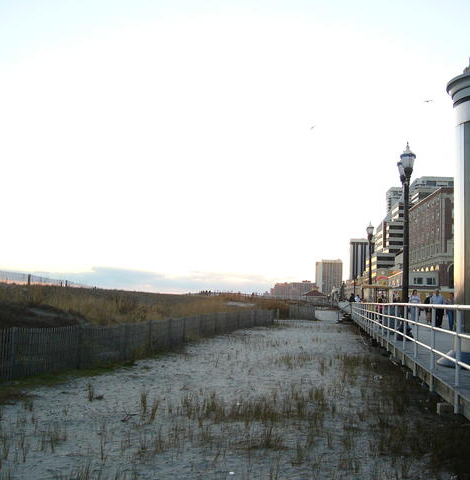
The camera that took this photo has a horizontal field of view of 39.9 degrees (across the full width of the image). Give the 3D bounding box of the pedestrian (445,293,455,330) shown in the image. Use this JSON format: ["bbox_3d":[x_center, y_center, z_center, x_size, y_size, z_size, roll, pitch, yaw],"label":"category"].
[{"bbox_3d":[9.117,3.025,27.275,0.480,1.570,0.360,-1,-6,33],"label":"pedestrian"}]

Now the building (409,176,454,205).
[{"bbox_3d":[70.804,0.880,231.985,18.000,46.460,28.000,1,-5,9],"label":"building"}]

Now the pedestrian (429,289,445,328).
[{"bbox_3d":[9.308,3.136,29.685,0.540,1.790,0.360,1,-5,9],"label":"pedestrian"}]

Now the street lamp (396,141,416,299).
[{"bbox_3d":[4.952,0.013,18.663,0.500,5.750,0.550,1,-5,9],"label":"street lamp"}]

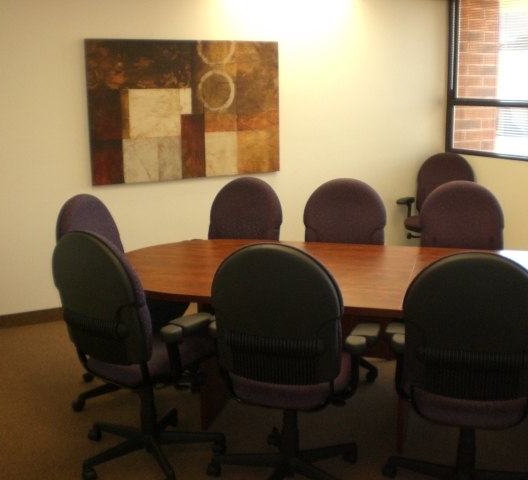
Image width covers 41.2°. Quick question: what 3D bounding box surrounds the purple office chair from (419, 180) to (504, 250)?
[{"bbox_3d":[1.026,0.225,3.815,0.650,1.060,0.640,3,13,18],"label":"purple office chair"}]

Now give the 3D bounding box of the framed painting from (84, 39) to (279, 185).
[{"bbox_3d":[-0.525,-0.925,5.028,1.427,0.983,0.040,-7,13,-25],"label":"framed painting"}]

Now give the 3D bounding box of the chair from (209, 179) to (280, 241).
[{"bbox_3d":[-0.247,0.186,4.098,0.650,1.060,0.640,5,14,27],"label":"chair"}]

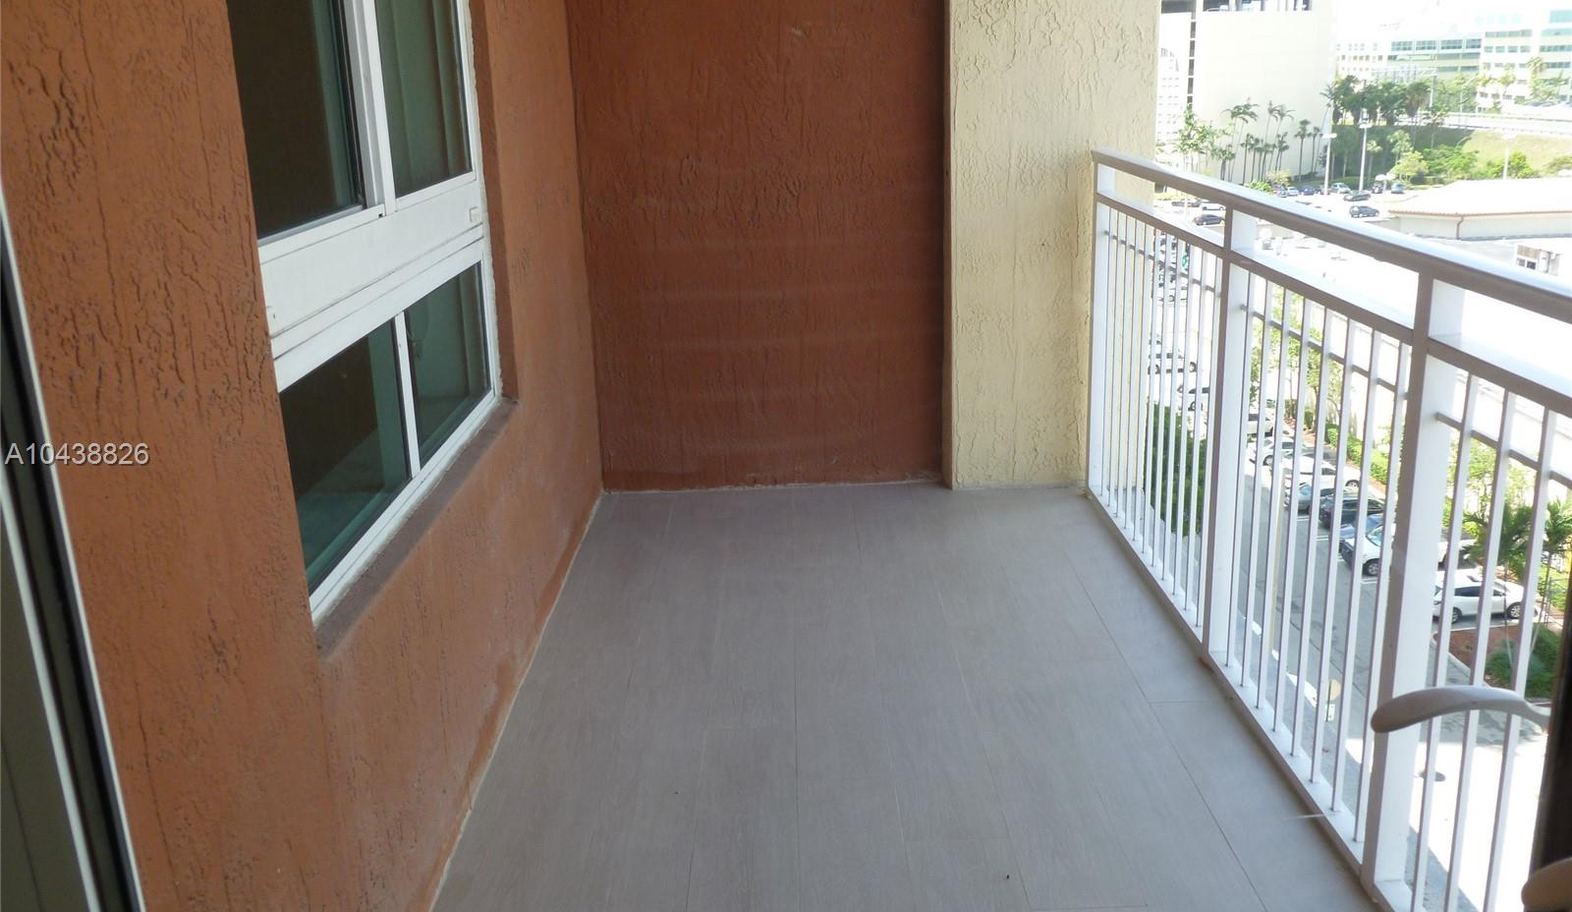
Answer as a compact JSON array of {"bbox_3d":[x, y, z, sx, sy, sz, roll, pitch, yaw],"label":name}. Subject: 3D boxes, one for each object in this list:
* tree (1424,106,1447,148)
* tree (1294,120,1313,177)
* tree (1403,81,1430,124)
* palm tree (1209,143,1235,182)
[{"bbox_3d":[110.880,-55.750,217.020,3.900,7.530,3.900,6,19,26],"label":"tree"},{"bbox_3d":[88.960,-52.720,218.790,3.110,10.300,3.110,4,19,21],"label":"tree"},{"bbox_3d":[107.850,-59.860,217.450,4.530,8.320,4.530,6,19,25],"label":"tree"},{"bbox_3d":[76.690,-51.520,223.670,4.450,6.760,4.450,3,18,18],"label":"palm tree"}]

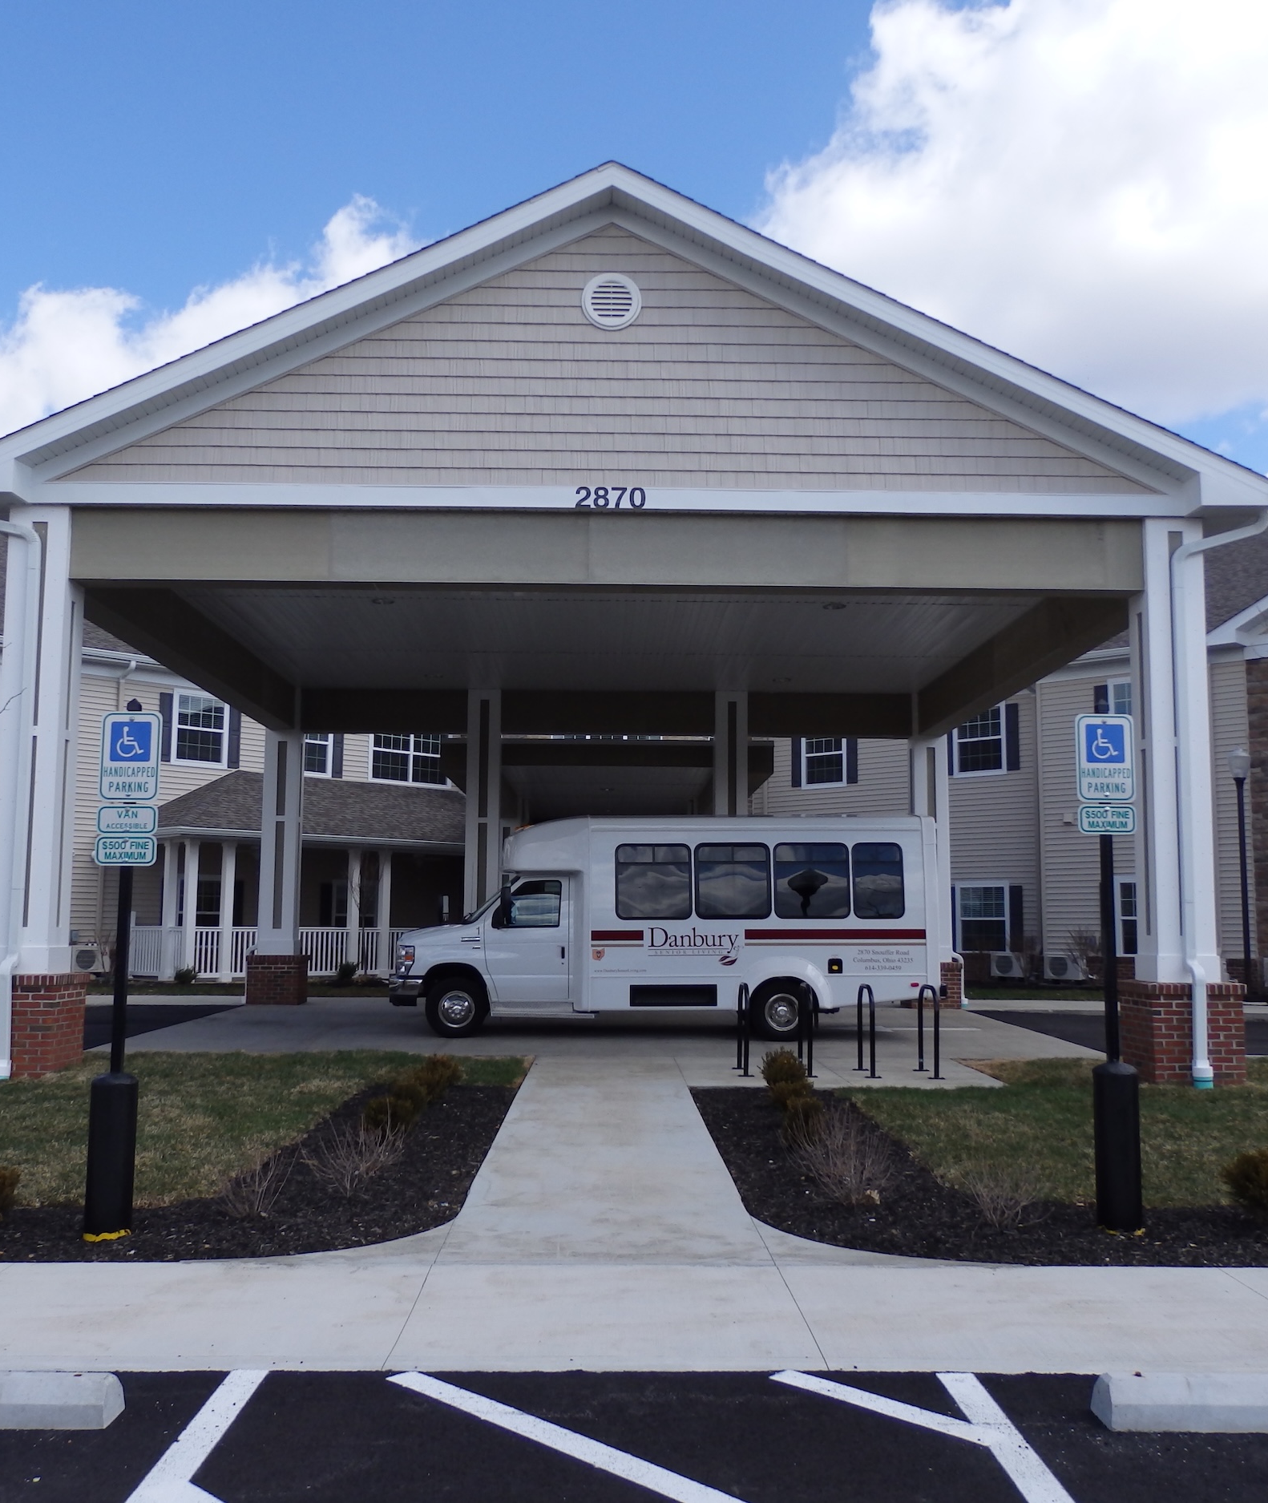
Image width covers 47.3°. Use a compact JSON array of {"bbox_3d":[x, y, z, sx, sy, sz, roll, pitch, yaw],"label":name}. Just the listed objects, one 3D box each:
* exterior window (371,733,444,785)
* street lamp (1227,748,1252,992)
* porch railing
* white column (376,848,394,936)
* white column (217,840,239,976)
[{"bbox_3d":[-5.543,0.040,36.312,0.140,1.665,2.588,-6,-10,44],"label":"exterior window"},{"bbox_3d":[10.946,2.175,25.974,0.440,4.525,0.440,0,-7,-1],"label":"street lamp"},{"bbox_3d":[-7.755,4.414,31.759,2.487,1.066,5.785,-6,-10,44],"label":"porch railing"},{"bbox_3d":[-5.551,3.608,32.394,0.210,2.900,0.210,-6,-10,44],"label":"white column"},{"bbox_3d":[-8.303,3.256,29.619,0.210,2.887,0.210,-6,-10,44],"label":"white column"}]

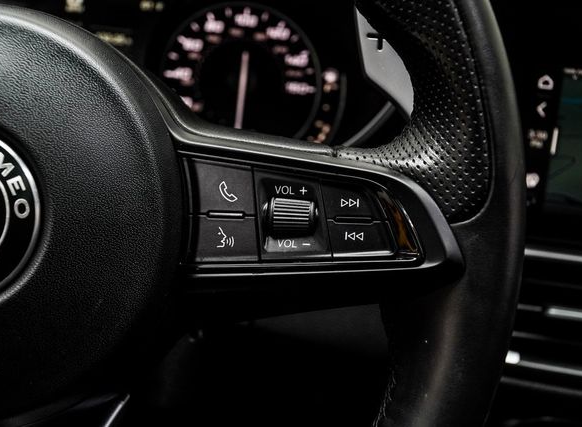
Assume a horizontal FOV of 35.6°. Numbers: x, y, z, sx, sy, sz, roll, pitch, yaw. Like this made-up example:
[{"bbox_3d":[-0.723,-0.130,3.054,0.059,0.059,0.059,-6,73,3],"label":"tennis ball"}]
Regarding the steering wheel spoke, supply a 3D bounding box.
[{"bbox_3d":[0.005,-0.004,0.315,0.108,0.076,0.038,0,5,-2],"label":"steering wheel spoke"}]

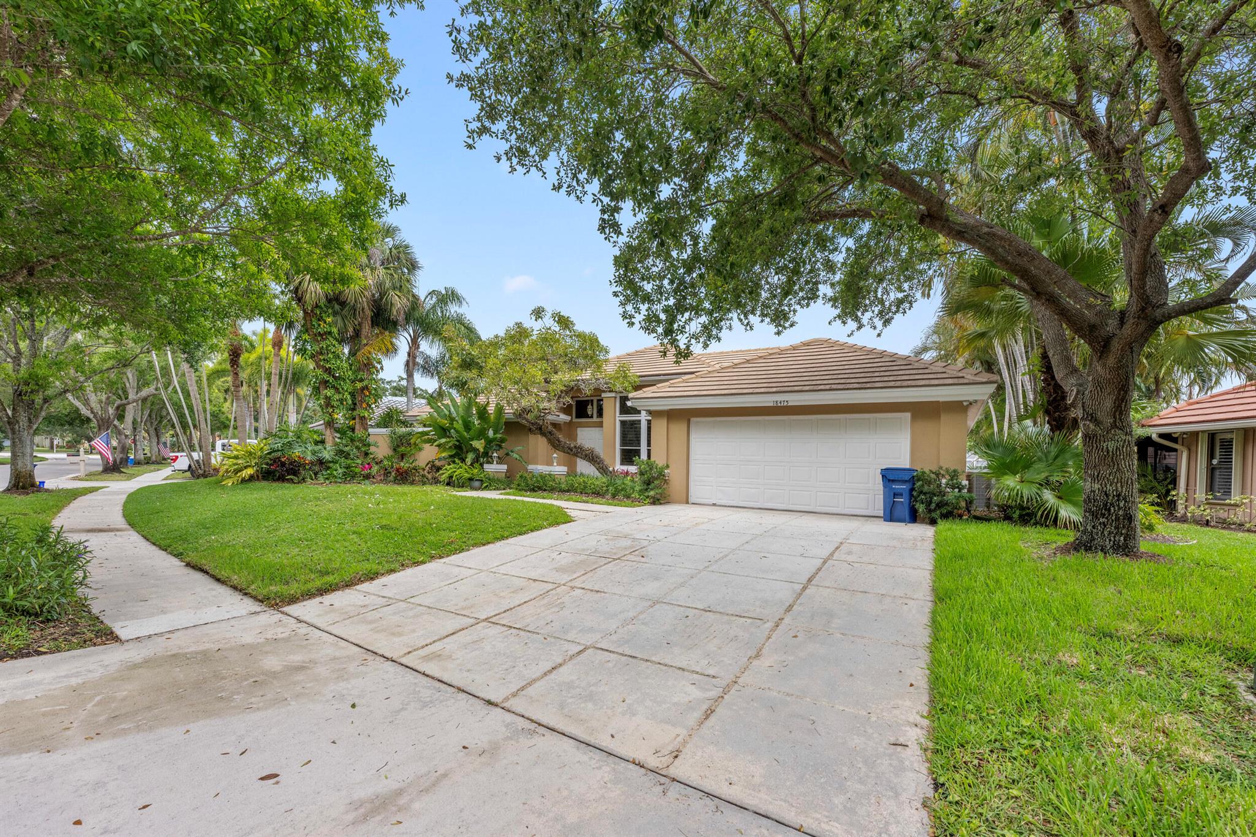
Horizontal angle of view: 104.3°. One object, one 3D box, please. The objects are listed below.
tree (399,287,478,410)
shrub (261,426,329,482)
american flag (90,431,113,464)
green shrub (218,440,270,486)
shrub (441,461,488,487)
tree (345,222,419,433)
[{"bbox_3d":[-9.965,-2.050,25.500,4.500,9.500,4.400,1,-3,-21],"label":"tree"},{"bbox_3d":[-13.759,1.482,20.200,2.300,2.300,2.000,2,-3,-34],"label":"shrub"},{"bbox_3d":[-28.593,1.598,26.500,0.350,1.800,0.850,-2,-4,43],"label":"american flag"},{"bbox_3d":[-15.103,1.756,19.200,1.600,1.800,1.500,2,-3,-38],"label":"green shrub"},{"bbox_3d":[-5.620,1.923,16.700,1.500,0.950,1.300,1,-3,-18],"label":"shrub"},{"bbox_3d":[-10.553,-2.843,20.800,3.200,10.300,3.100,2,-3,-27],"label":"tree"}]

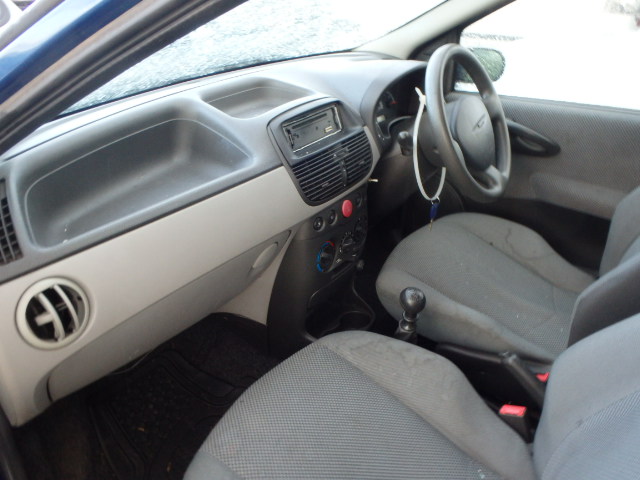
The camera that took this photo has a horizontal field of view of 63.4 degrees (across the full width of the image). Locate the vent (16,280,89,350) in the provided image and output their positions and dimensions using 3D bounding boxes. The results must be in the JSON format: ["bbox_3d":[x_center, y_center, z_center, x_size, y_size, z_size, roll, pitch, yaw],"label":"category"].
[{"bbox_3d":[-0.373,0.101,0.720,0.045,0.100,0.100,-3,20,36],"label":"vent"}]

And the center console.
[{"bbox_3d":[-0.003,-0.008,1.160,0.205,0.605,0.245,15,30,28],"label":"center console"}]

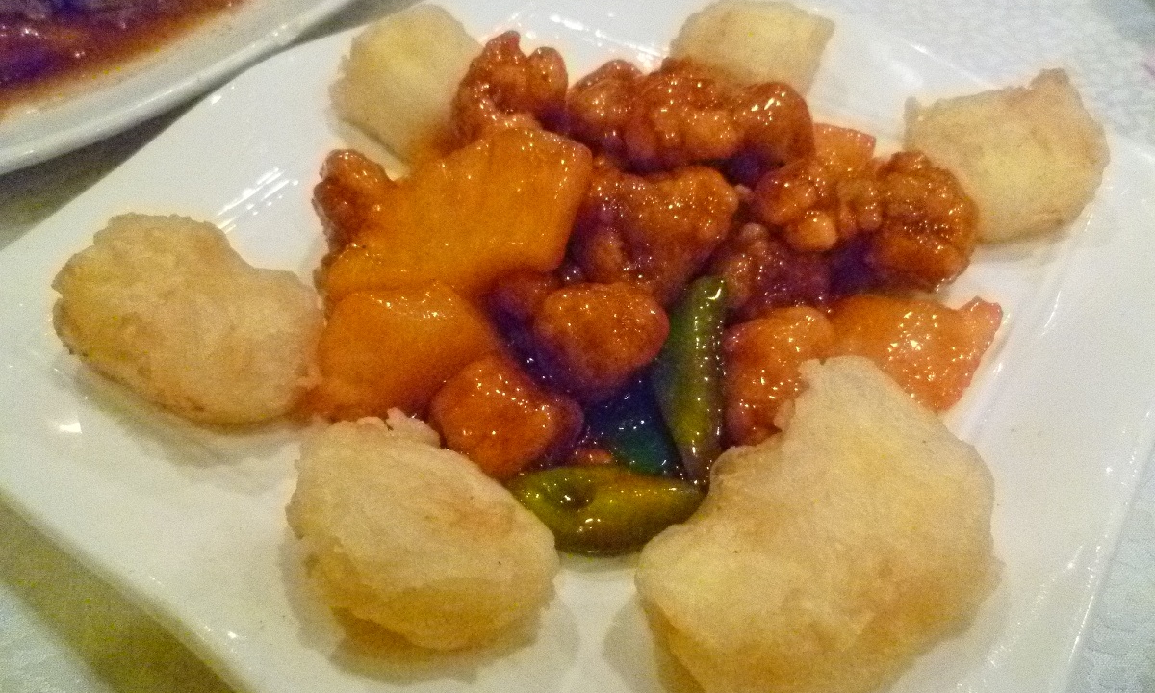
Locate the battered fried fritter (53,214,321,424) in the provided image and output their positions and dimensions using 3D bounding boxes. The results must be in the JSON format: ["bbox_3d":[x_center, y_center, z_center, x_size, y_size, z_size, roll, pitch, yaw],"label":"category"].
[{"bbox_3d":[-0.107,-0.009,0.259,0.077,0.029,0.051,26,56,16],"label":"battered fried fritter"}]

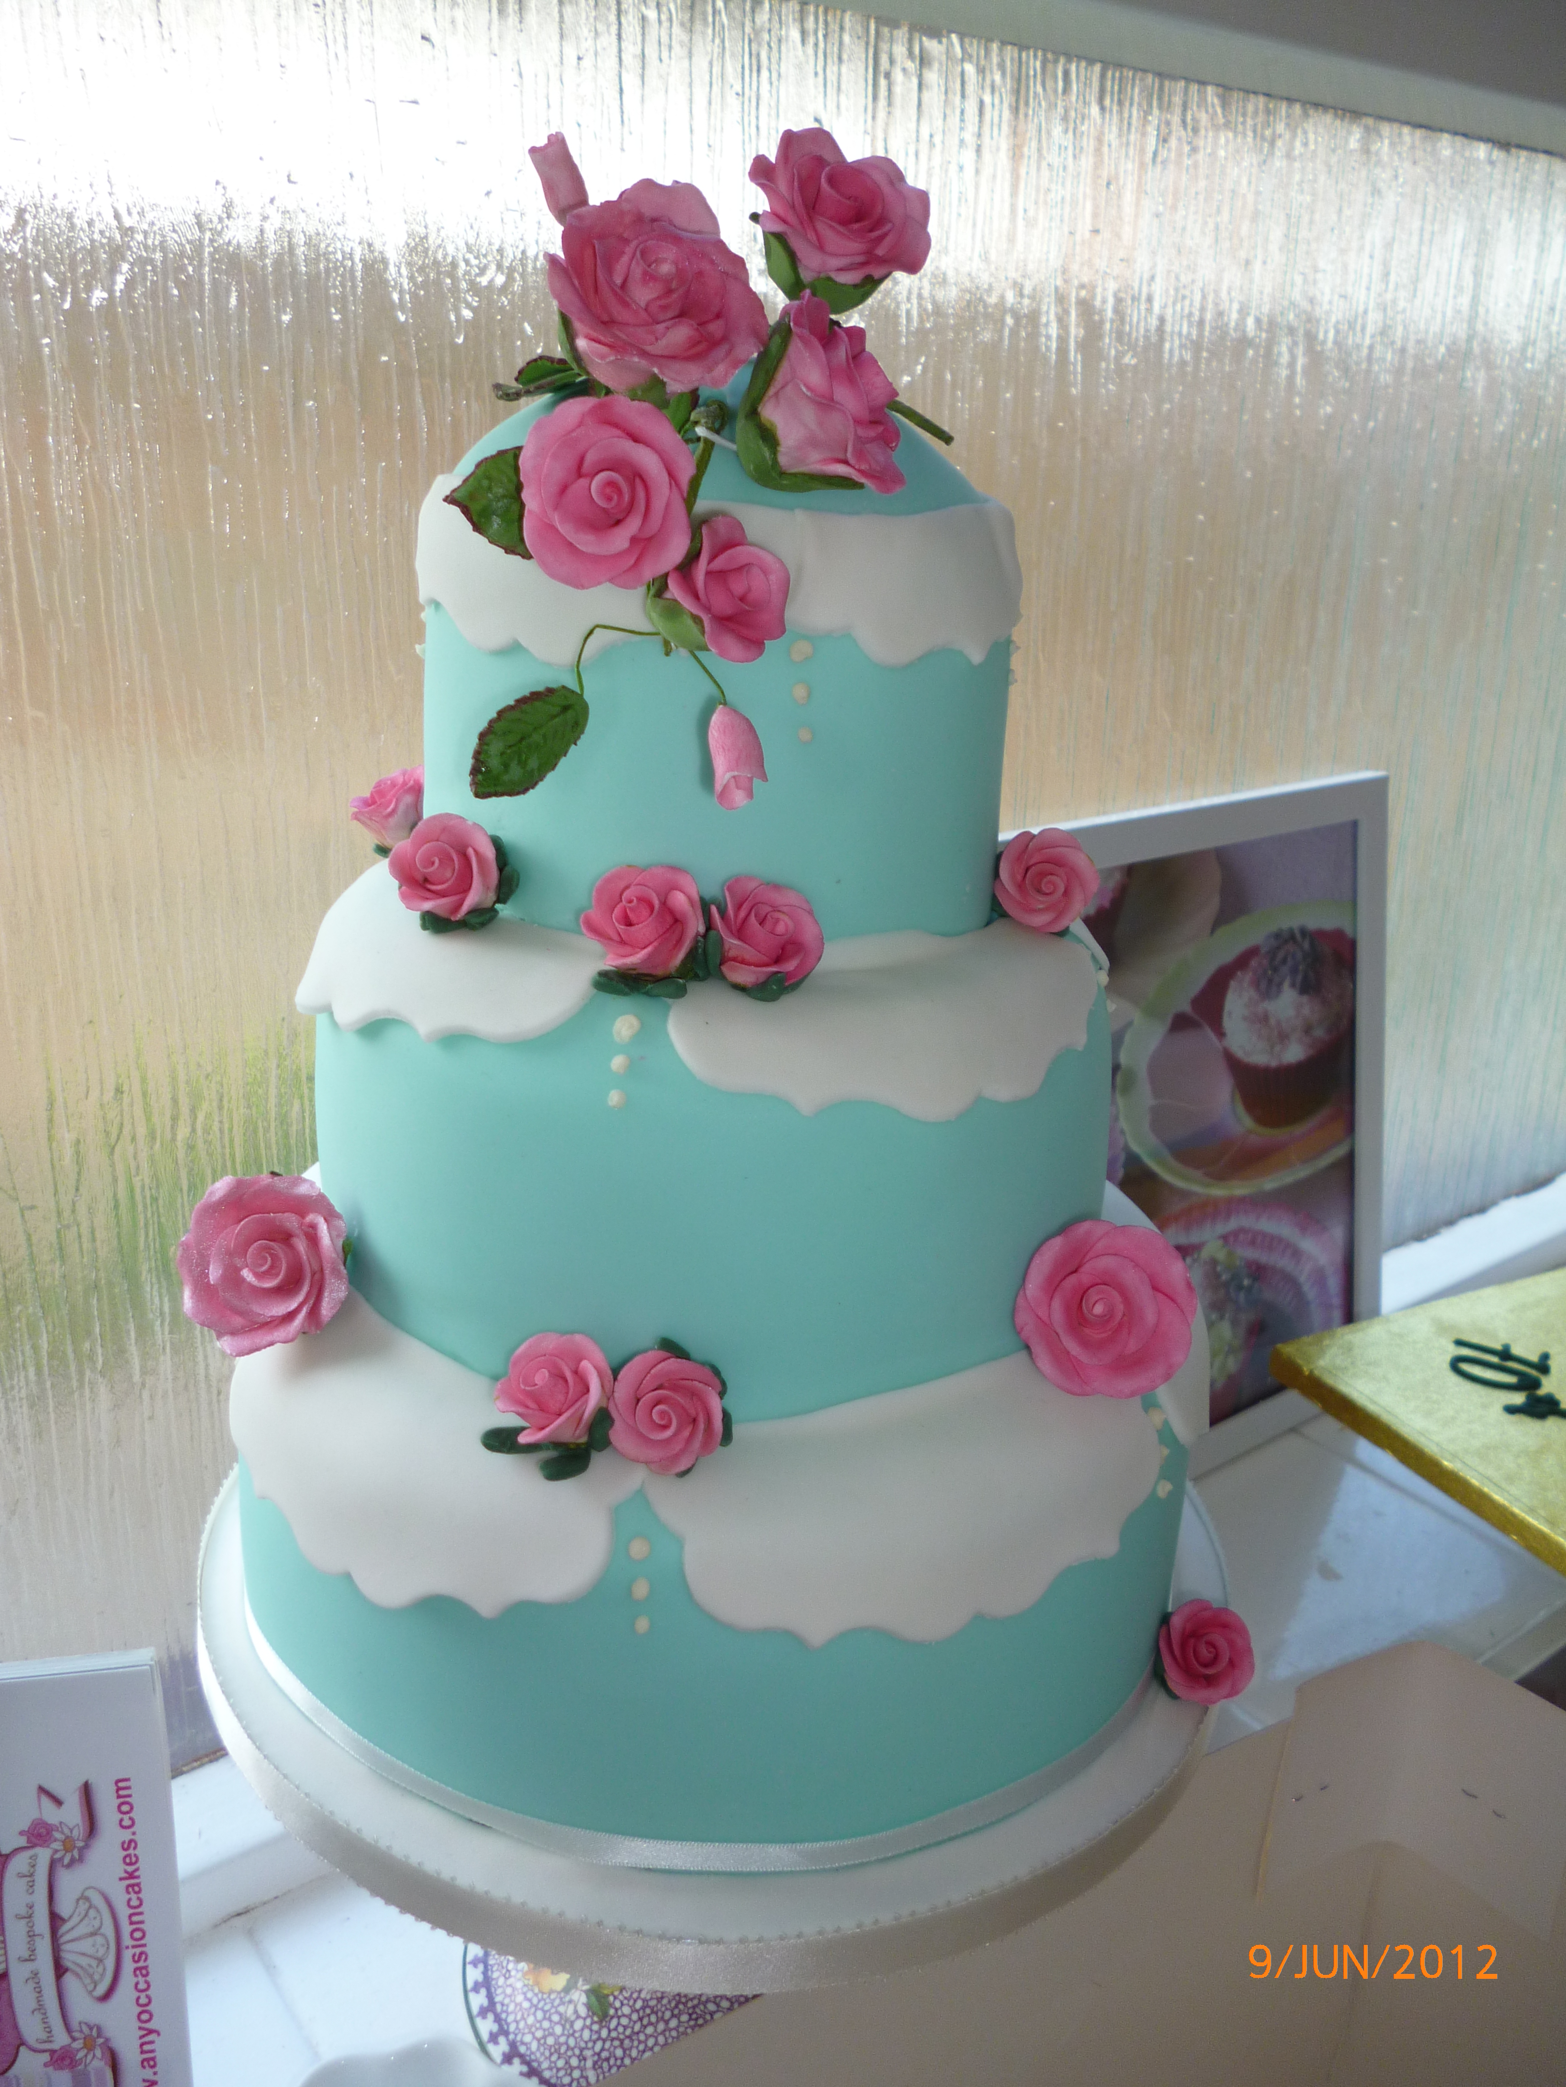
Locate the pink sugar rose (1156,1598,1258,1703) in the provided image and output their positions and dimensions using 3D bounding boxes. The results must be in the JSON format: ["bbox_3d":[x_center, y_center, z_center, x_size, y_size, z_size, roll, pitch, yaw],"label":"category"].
[{"bbox_3d":[0.113,0.162,0.448,0.026,0.027,0.020,1,0,-6],"label":"pink sugar rose"}]

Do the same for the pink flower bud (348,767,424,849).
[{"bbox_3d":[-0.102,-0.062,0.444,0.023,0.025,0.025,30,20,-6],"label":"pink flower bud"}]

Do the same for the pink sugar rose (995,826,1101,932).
[{"bbox_3d":[0.073,-0.045,0.469,0.029,0.029,0.022,3,-5,2],"label":"pink sugar rose"}]

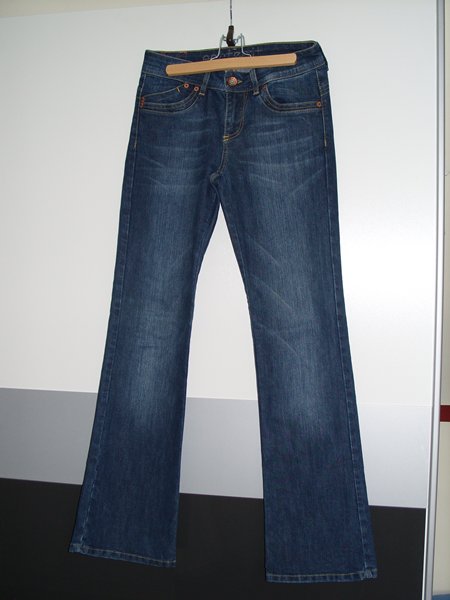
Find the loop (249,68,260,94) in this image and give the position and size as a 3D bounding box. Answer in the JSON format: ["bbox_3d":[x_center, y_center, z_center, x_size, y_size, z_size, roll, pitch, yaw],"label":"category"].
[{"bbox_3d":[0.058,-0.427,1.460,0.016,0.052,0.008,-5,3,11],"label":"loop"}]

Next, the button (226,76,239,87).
[{"bbox_3d":[0.015,-0.429,1.463,0.021,0.019,0.008,1,3,11],"label":"button"}]

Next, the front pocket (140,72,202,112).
[{"bbox_3d":[-0.111,-0.415,1.492,0.125,0.080,0.020,1,3,15],"label":"front pocket"}]

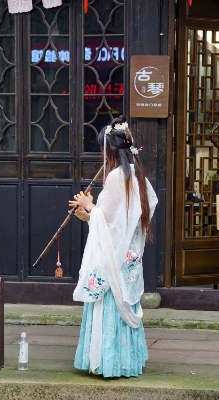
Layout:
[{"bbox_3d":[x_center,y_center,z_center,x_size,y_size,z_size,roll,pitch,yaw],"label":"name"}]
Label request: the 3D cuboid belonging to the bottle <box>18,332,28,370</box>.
[{"bbox_3d":[-0.567,0.999,8.204,0.065,0.245,0.065,0,5,0],"label":"bottle"}]

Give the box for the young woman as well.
[{"bbox_3d":[0.022,0.294,8.167,0.550,1.660,0.530,4,6,37],"label":"young woman"}]

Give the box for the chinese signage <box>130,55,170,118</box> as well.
[{"bbox_3d":[0.321,-0.895,9.837,0.305,0.490,0.030,1,5,8],"label":"chinese signage"}]

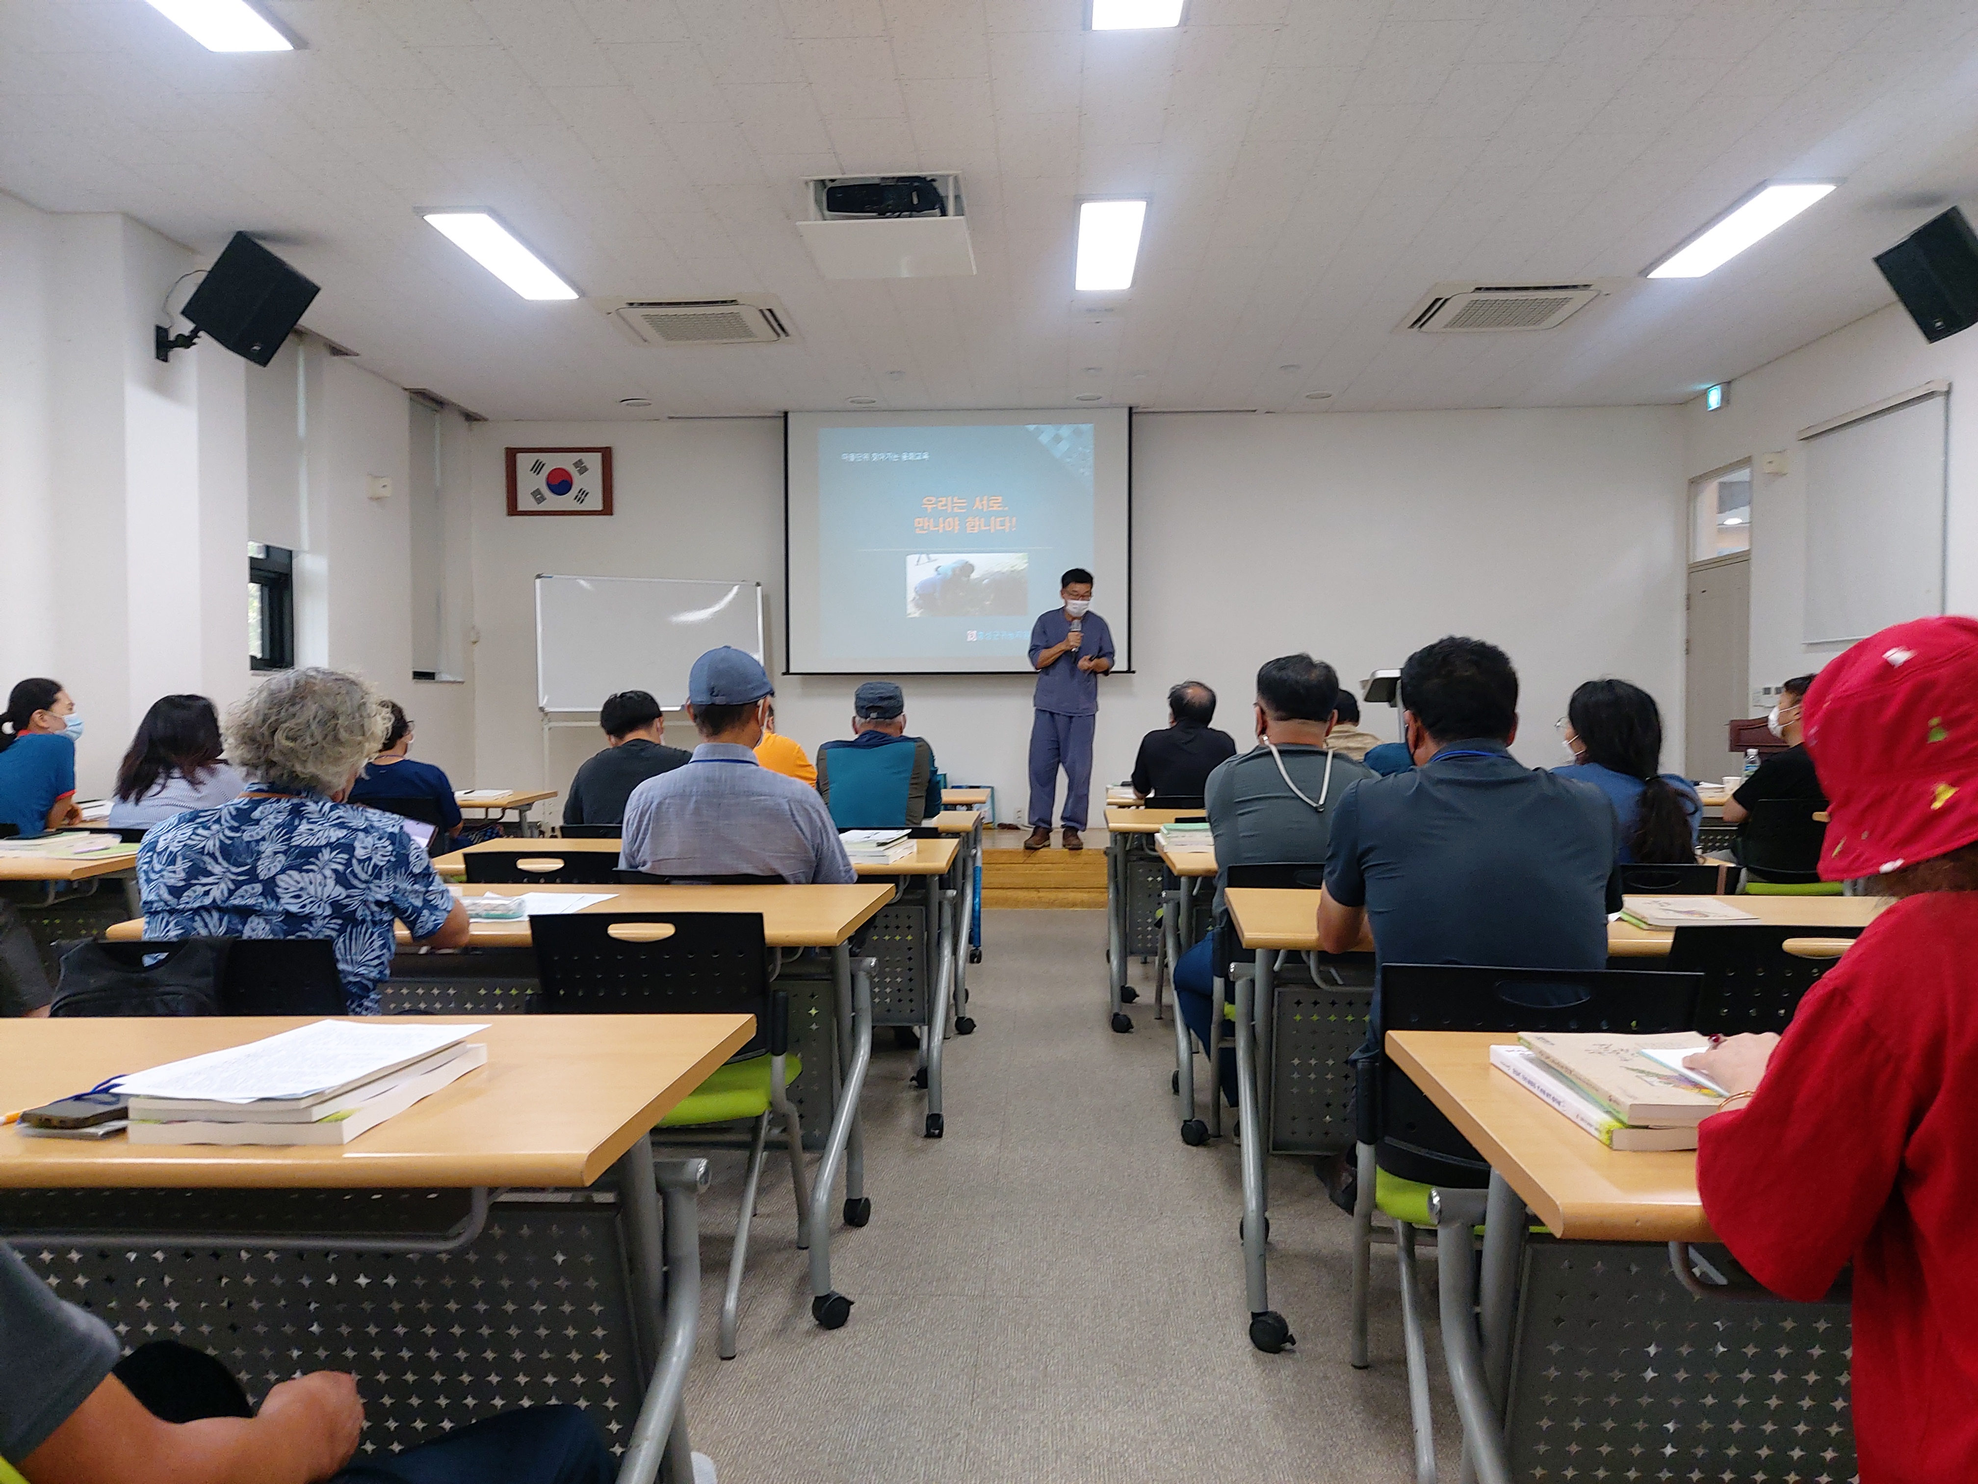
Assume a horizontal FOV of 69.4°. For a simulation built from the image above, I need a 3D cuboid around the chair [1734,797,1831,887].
[{"bbox_3d":[3.039,0.596,5.586,0.500,0.800,0.560,0,1,-2],"label":"chair"}]

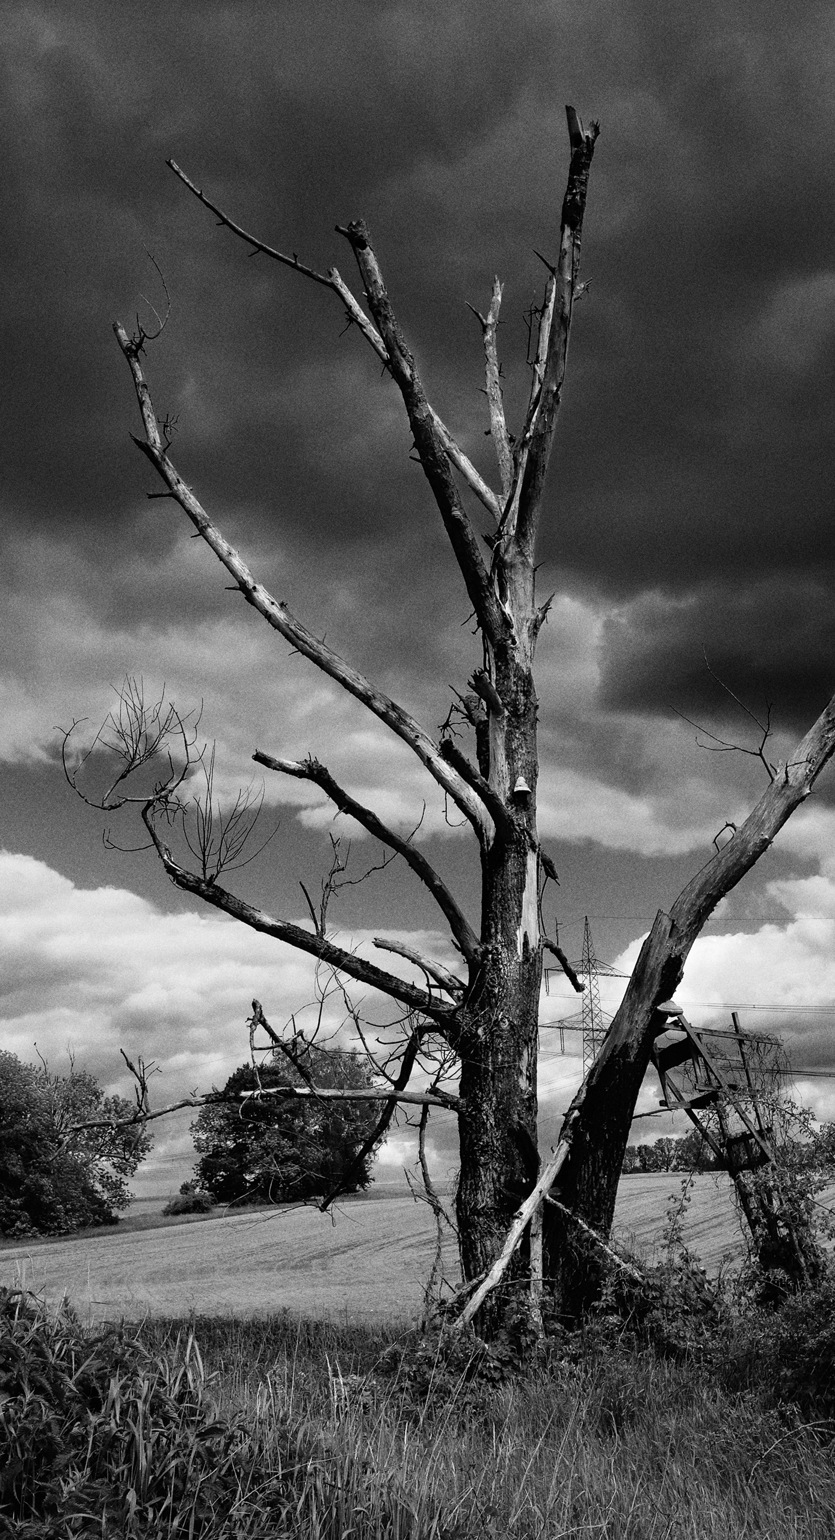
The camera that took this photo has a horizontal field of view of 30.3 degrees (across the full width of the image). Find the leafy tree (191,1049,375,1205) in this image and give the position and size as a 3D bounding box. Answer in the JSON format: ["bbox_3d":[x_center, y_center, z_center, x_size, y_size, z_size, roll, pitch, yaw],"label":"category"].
[{"bbox_3d":[-6.296,16.698,72.124,8.620,7.090,8.500,0,-15,0],"label":"leafy tree"}]

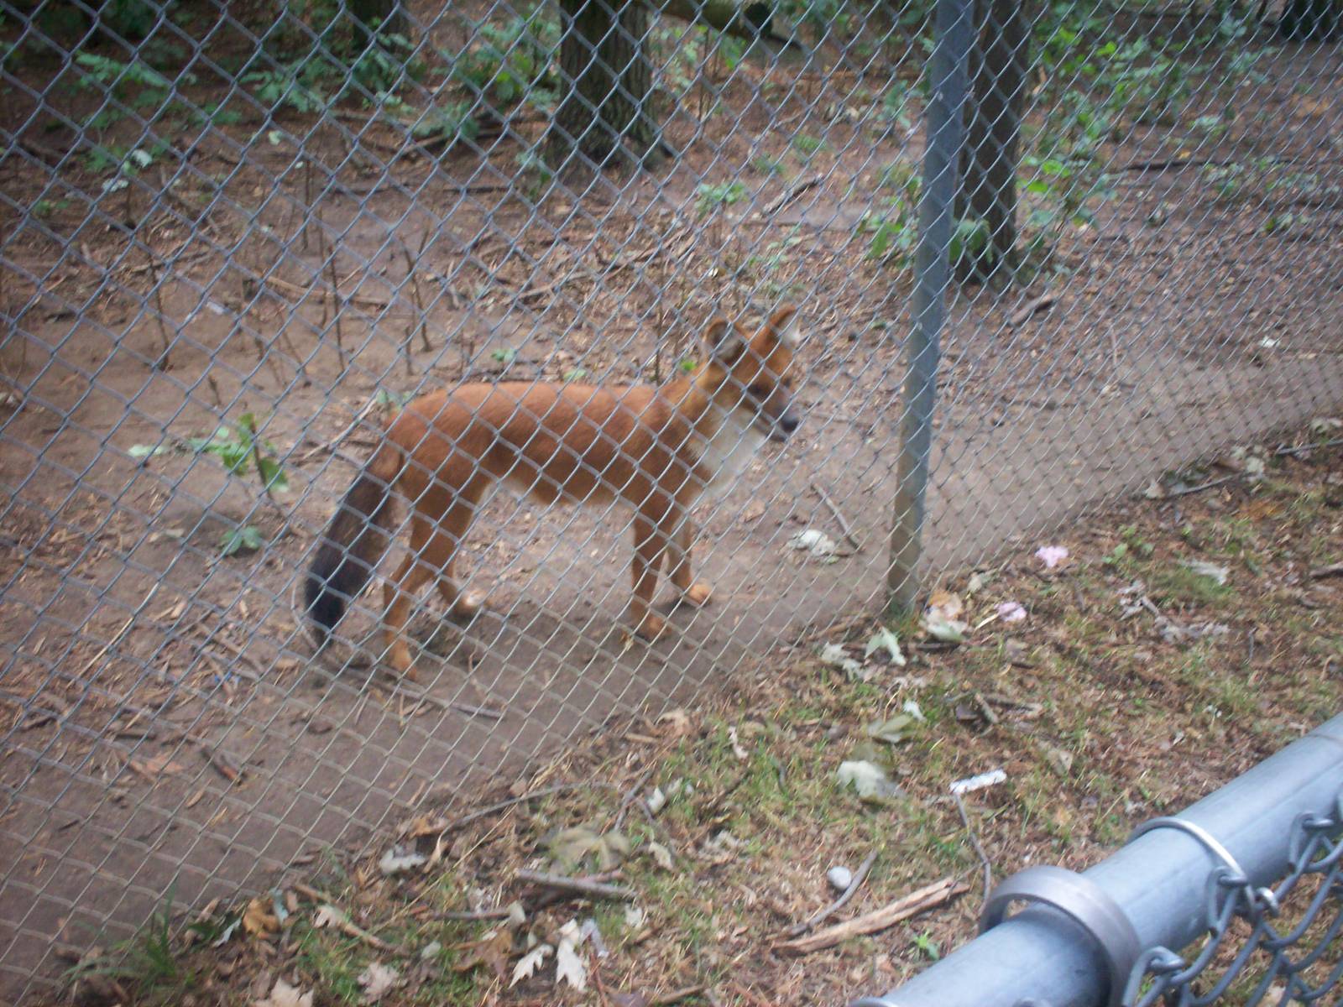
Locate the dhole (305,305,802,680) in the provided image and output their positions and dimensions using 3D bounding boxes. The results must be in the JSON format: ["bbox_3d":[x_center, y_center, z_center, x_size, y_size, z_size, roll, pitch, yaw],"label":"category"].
[{"bbox_3d":[-0.227,-0.037,2.596,0.925,0.650,0.240,-3,26,-9],"label":"dhole"}]

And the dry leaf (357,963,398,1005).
[{"bbox_3d":[-0.409,0.657,1.923,0.053,0.018,0.062,12,28,21],"label":"dry leaf"}]

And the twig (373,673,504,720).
[{"bbox_3d":[-0.423,0.351,2.530,0.282,0.012,0.012,14,29,24],"label":"twig"}]

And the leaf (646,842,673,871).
[{"bbox_3d":[-0.015,0.545,2.163,0.025,0.018,0.070,-14,30,-27],"label":"leaf"}]

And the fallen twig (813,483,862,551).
[{"bbox_3d":[0.370,0.030,3.135,0.014,0.014,0.307,-5,27,-12],"label":"fallen twig"}]

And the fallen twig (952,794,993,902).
[{"bbox_3d":[0.479,0.536,2.197,0.026,0.015,0.259,1,26,1],"label":"fallen twig"}]

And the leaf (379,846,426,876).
[{"bbox_3d":[-0.418,0.550,2.135,0.072,0.022,0.050,1,26,0],"label":"leaf"}]

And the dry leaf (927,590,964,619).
[{"bbox_3d":[0.545,0.201,2.784,0.070,0.028,0.075,1,26,0],"label":"dry leaf"}]

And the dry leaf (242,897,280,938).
[{"bbox_3d":[-0.597,0.601,2.032,0.056,0.025,0.062,1,26,0],"label":"dry leaf"}]

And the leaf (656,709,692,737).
[{"bbox_3d":[0.005,0.385,2.446,0.063,0.020,0.060,1,26,0],"label":"leaf"}]

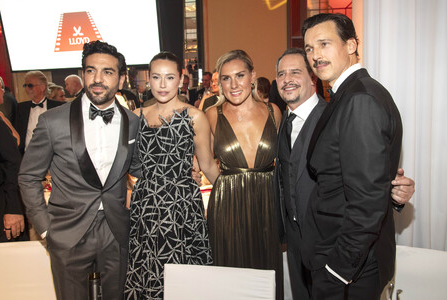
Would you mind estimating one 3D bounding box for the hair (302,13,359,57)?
[{"bbox_3d":[0.425,-0.447,1.380,0.170,0.175,0.215,1,17,44],"label":"hair"}]

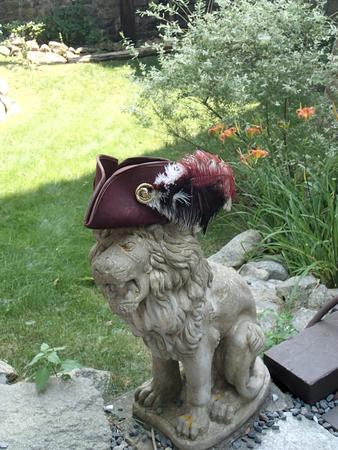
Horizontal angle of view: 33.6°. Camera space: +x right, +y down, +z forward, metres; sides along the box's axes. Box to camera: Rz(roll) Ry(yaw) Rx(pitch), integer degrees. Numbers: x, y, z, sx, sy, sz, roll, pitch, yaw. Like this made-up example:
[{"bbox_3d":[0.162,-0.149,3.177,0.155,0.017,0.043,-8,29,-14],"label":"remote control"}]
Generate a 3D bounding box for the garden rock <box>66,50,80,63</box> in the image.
[{"bbox_3d":[-1.708,-3.013,10.000,0.250,0.190,0.220,0,24,0],"label":"garden rock"}]

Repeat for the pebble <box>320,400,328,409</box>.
[{"bbox_3d":[0.467,0.539,1.680,0.026,0.018,0.022,0,24,0],"label":"pebble"}]

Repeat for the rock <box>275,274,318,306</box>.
[{"bbox_3d":[0.506,0.260,2.220,0.175,0.110,0.130,0,24,0],"label":"rock"}]

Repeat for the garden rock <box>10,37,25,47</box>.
[{"bbox_3d":[-2.763,-3.346,10.200,0.260,0.170,0.220,0,24,0],"label":"garden rock"}]

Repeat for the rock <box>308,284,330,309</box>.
[{"bbox_3d":[0.597,0.284,2.220,0.100,0.090,0.090,0,24,0],"label":"rock"}]

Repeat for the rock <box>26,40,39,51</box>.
[{"bbox_3d":[-2.489,-3.274,10.200,0.240,0.210,0.220,0,24,0],"label":"rock"}]

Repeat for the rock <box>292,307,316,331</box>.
[{"bbox_3d":[0.498,0.346,2.070,0.110,0.090,0.100,0,24,0],"label":"rock"}]

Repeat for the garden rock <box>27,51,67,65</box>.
[{"bbox_3d":[-2.135,-2.920,9.750,0.700,0.220,0.420,0,24,0],"label":"garden rock"}]

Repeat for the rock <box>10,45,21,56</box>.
[{"bbox_3d":[-2.744,-3.120,10.000,0.190,0.190,0.180,0,24,0],"label":"rock"}]

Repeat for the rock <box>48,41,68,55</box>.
[{"bbox_3d":[-2.005,-3.221,10.150,0.370,0.250,0.280,0,24,0],"label":"rock"}]

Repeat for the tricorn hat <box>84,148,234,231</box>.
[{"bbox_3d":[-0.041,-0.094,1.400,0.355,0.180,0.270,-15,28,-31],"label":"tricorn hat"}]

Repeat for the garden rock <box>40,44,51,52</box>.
[{"bbox_3d":[-2.230,-3.187,10.100,0.180,0.140,0.160,0,24,0],"label":"garden rock"}]

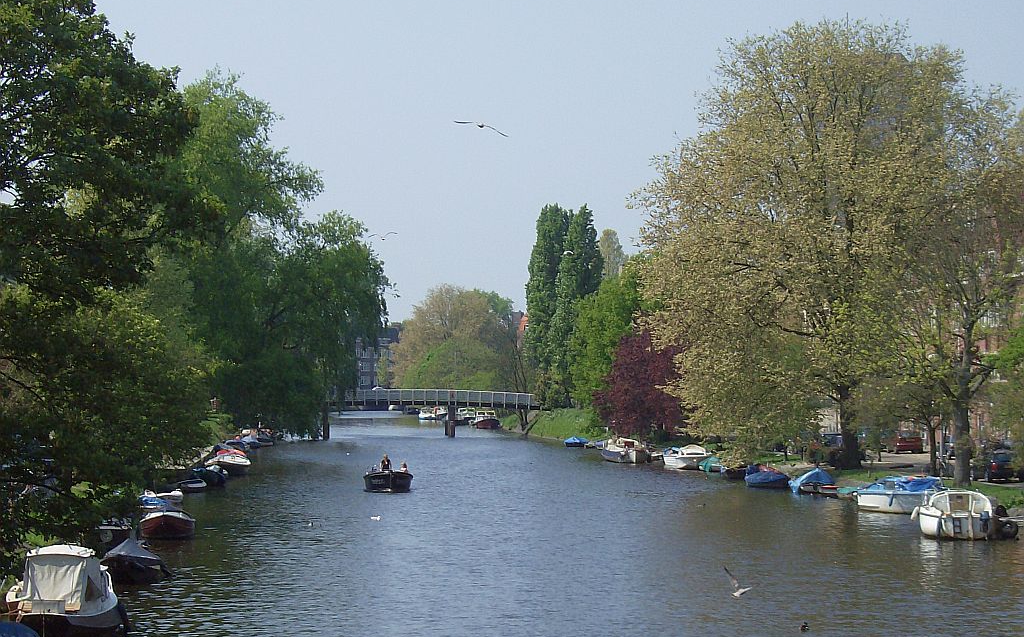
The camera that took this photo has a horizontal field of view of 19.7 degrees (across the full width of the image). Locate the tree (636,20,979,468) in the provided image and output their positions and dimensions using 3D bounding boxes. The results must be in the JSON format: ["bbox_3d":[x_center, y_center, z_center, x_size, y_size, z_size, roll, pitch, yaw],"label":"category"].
[{"bbox_3d":[16.066,-4.008,161.098,18.000,24.500,17.000,0,-1,0],"label":"tree"}]

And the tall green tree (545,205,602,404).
[{"bbox_3d":[6.076,-0.957,278.062,5.400,19.000,5.400,0,-1,0],"label":"tall green tree"}]

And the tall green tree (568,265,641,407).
[{"bbox_3d":[8.645,1.748,270.012,7.000,13.100,6.800,0,-1,0],"label":"tall green tree"}]

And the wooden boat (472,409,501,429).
[{"bbox_3d":[-2.618,10.465,302.861,2.450,1.850,7.000,0,-1,-12],"label":"wooden boat"}]

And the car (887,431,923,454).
[{"bbox_3d":[25.369,7.969,190.888,1.700,1.420,4.150,0,-1,-3],"label":"car"}]

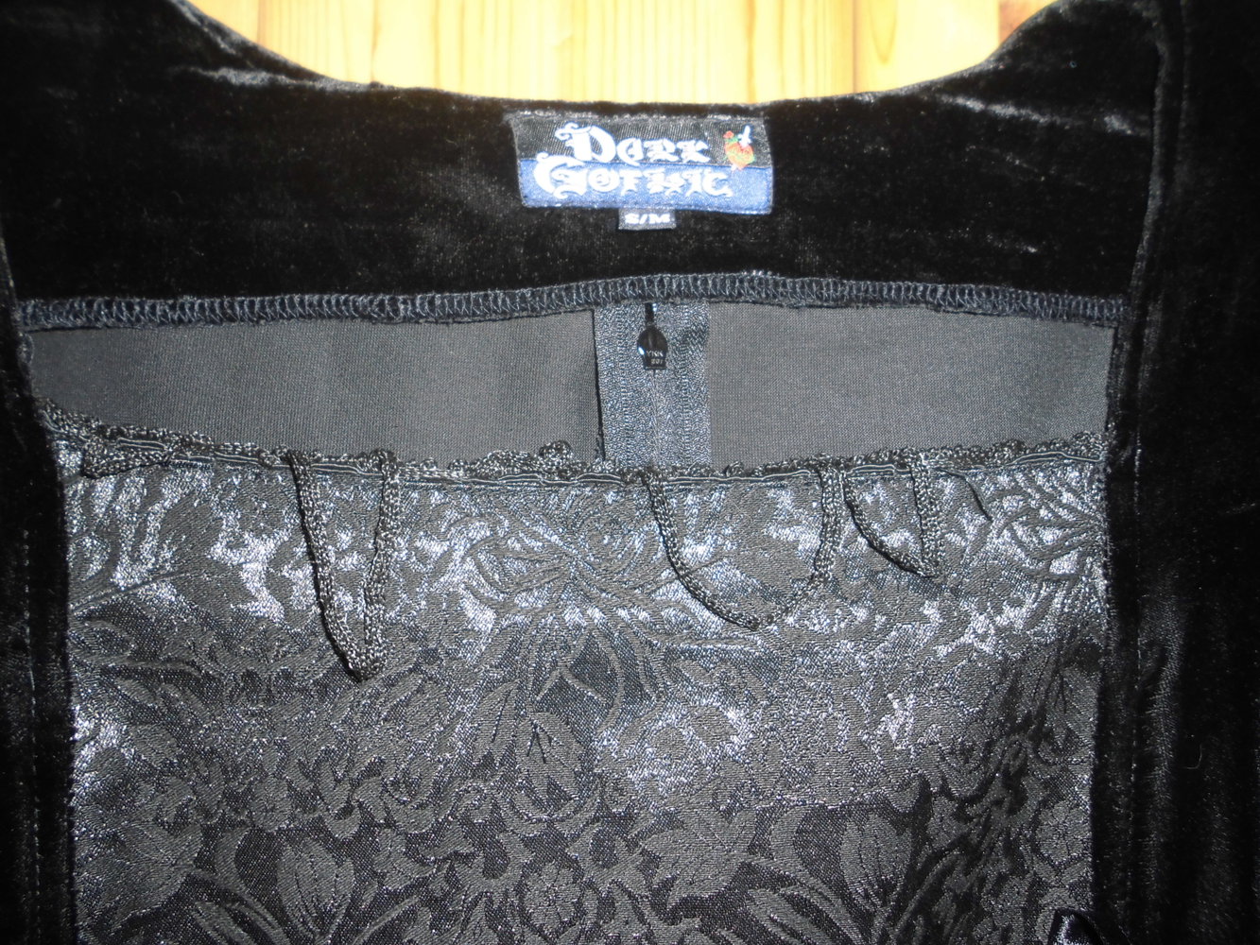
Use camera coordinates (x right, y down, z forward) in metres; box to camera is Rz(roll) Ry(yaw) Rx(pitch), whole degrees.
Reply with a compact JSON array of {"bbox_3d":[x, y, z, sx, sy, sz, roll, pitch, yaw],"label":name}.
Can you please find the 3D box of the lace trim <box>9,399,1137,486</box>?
[{"bbox_3d":[-0.014,-0.007,0.220,0.249,0.009,0.021,0,84,0],"label":"lace trim"}]

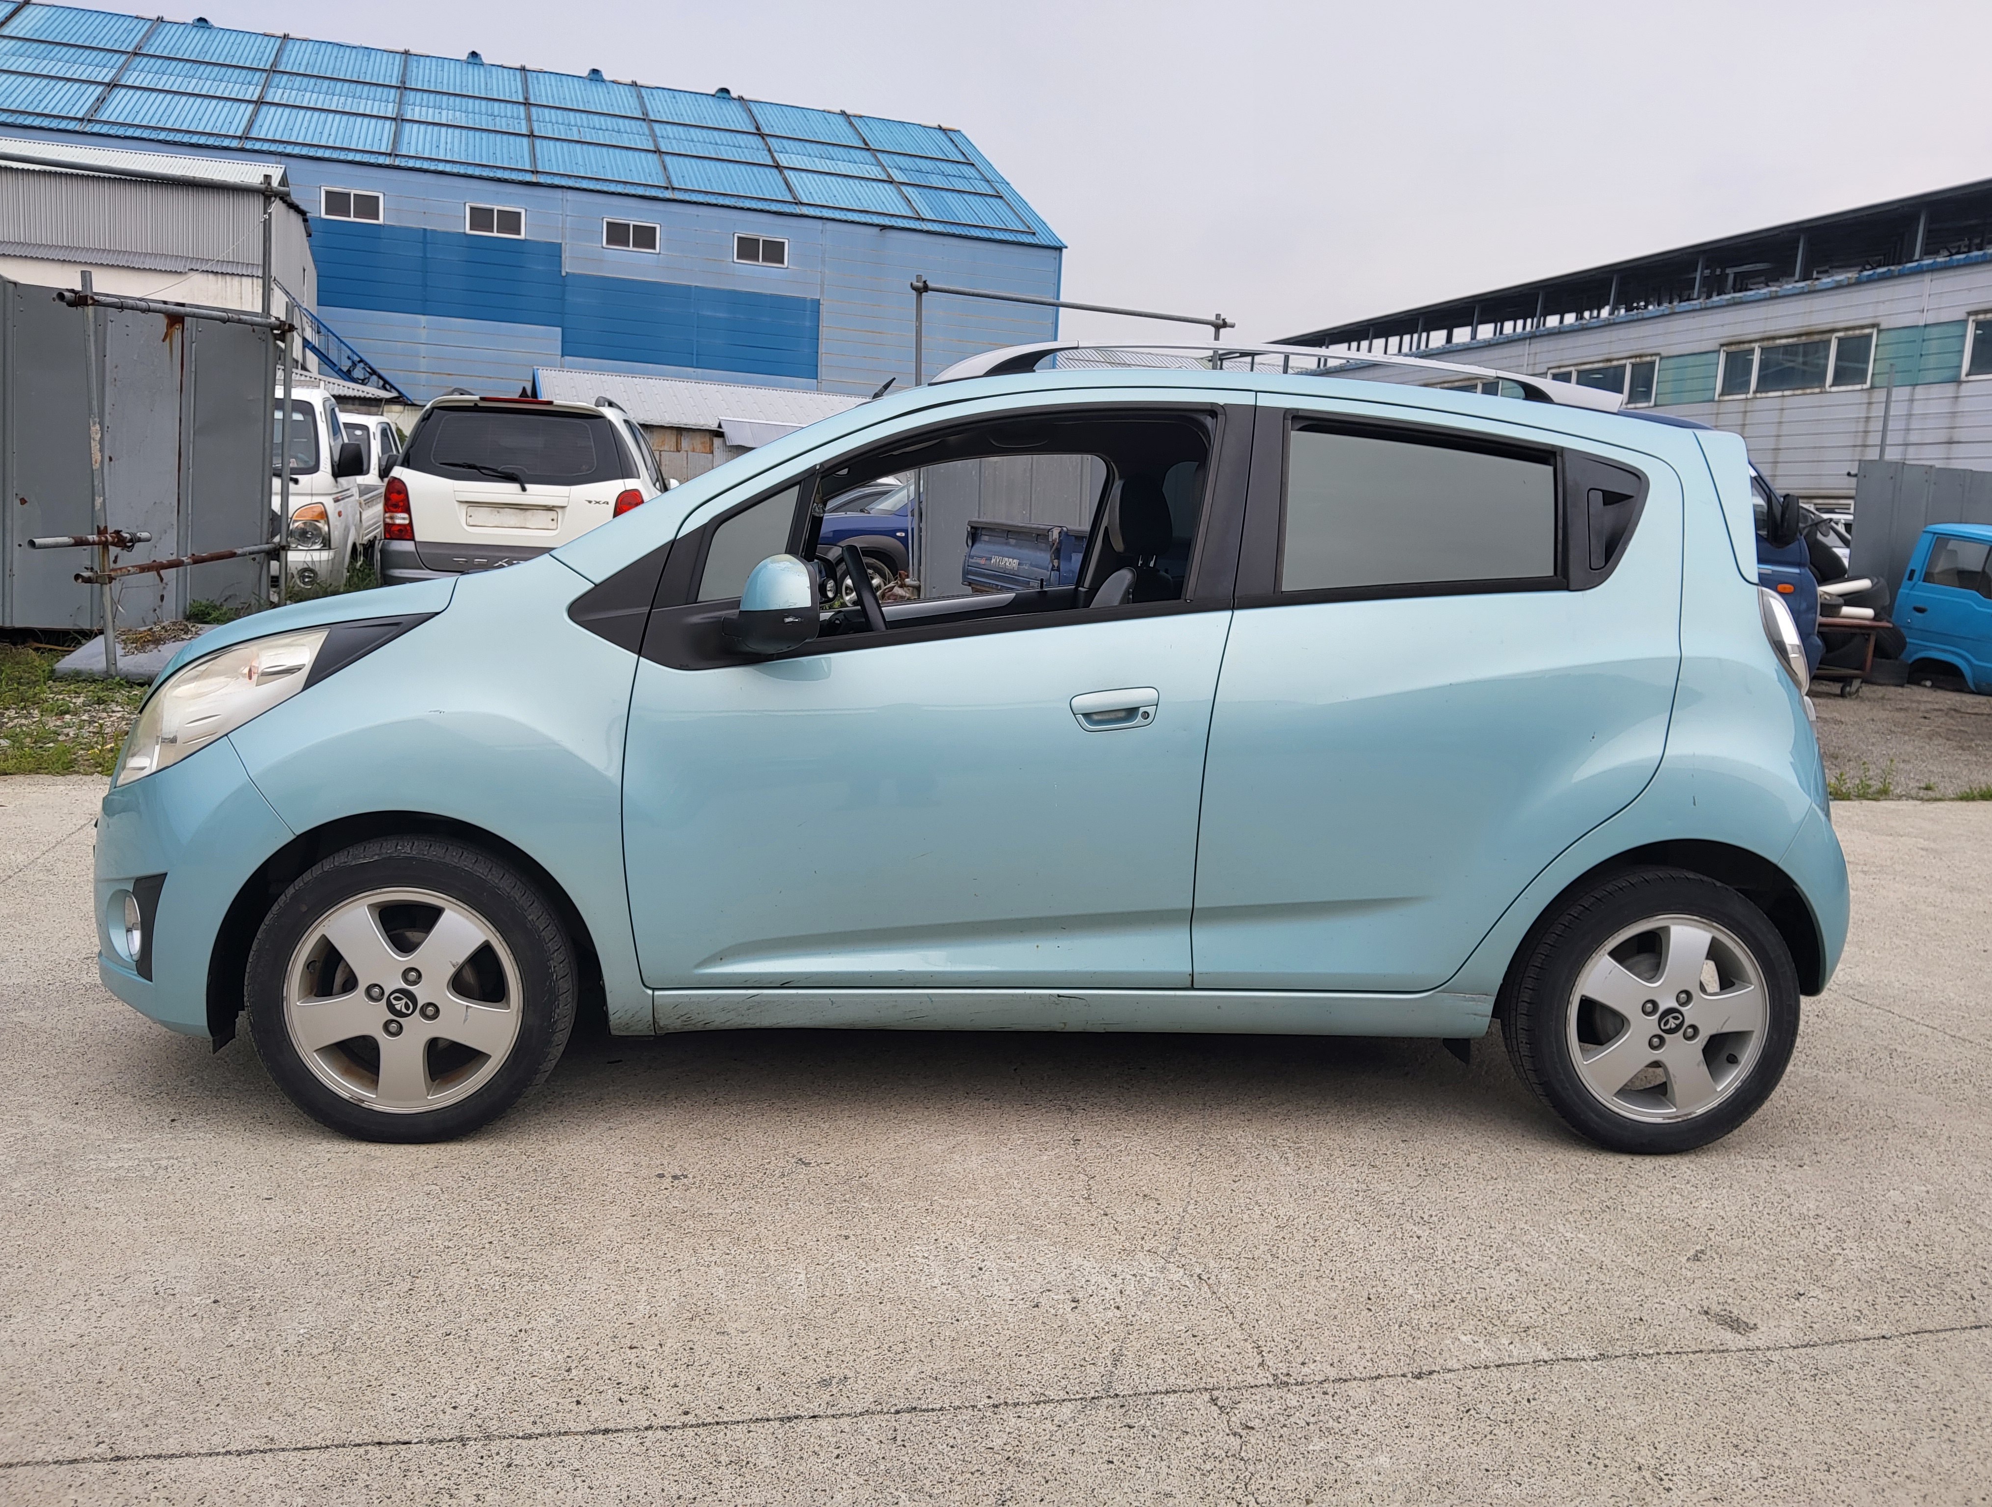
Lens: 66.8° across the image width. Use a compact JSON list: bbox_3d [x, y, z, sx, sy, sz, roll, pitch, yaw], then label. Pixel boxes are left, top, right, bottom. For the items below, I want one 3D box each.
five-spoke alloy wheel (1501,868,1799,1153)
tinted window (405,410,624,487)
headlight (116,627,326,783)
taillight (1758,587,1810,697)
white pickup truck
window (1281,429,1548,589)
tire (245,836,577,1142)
[{"bbox_3d":[1.307,0.511,3.011,0.575,0.575,0.170,2,8,-7],"label":"five-spoke alloy wheel"},{"bbox_3d":[-2.946,-1.896,9.300,1.360,0.500,0.080,1,-11,-10],"label":"tinted window"},{"bbox_3d":[-1.435,-0.083,2.785,0.430,0.320,0.280,0,7,-20],"label":"headlight"},{"bbox_3d":[1.585,-0.225,3.043,0.160,0.225,0.200,4,7,11],"label":"taillight"},{"bbox_3d":[-6.649,-2.201,13.913,1.740,1.970,5.100,1,9,-16],"label":"white pickup truck"},{"bbox_3d":[0.802,-0.445,2.840,0.548,0.316,0.040,2,-7,-7],"label":"window"},{"bbox_3d":[-1.065,0.431,2.772,0.565,0.565,0.170,2,7,-6],"label":"tire"}]

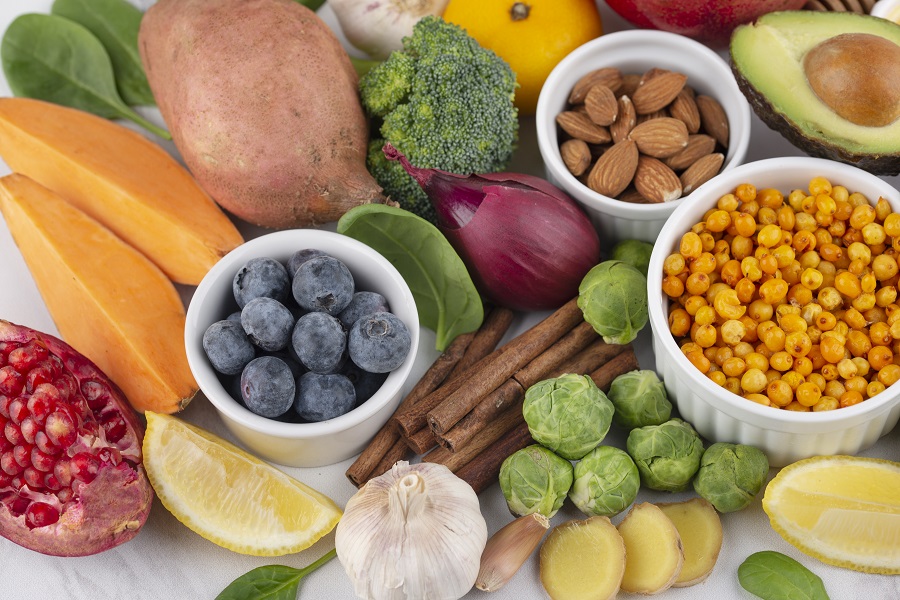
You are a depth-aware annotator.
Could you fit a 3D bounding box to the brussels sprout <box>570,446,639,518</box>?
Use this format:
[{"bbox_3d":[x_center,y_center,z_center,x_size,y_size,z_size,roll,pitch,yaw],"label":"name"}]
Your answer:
[{"bbox_3d":[0.052,0.062,0.887,0.024,0.024,0.024,0,61,0],"label":"brussels sprout"}]

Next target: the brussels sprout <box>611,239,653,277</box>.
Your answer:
[{"bbox_3d":[0.067,-0.011,0.907,0.022,0.022,0.022,0,62,0],"label":"brussels sprout"}]

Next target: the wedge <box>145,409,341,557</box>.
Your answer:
[{"bbox_3d":[-0.070,0.064,0.865,0.074,0.027,0.037,26,65,13],"label":"wedge"}]

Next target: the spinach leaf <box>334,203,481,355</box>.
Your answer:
[{"bbox_3d":[-0.015,-0.010,0.918,0.034,0.014,0.057,-33,87,-17],"label":"spinach leaf"}]

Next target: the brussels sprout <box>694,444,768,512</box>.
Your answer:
[{"bbox_3d":[0.093,0.059,0.869,0.025,0.023,0.024,0,62,0],"label":"brussels sprout"}]

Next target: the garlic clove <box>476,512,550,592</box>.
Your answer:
[{"bbox_3d":[0.021,0.083,0.862,0.011,0.011,0.033,38,68,18],"label":"garlic clove"}]

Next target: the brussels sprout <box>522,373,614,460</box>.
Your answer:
[{"bbox_3d":[0.040,0.039,0.885,0.030,0.029,0.030,0,61,0],"label":"brussels sprout"}]

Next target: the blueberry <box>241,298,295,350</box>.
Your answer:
[{"bbox_3d":[-0.061,0.008,0.877,0.018,0.017,0.018,0,62,0],"label":"blueberry"}]

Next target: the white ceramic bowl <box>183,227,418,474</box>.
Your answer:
[{"bbox_3d":[-0.049,0.019,0.883,0.077,0.037,0.077,0,62,0],"label":"white ceramic bowl"}]

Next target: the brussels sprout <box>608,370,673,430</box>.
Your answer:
[{"bbox_3d":[0.066,0.035,0.903,0.022,0.021,0.022,0,61,0],"label":"brussels sprout"}]

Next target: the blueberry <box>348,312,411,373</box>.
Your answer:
[{"bbox_3d":[-0.024,0.014,0.889,0.021,0.019,0.020,0,61,0],"label":"blueberry"}]

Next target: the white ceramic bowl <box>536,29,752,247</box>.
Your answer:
[{"bbox_3d":[0.067,-0.054,0.921,0.074,0.039,0.074,0,62,0],"label":"white ceramic bowl"}]

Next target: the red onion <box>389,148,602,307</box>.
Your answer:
[{"bbox_3d":[0.013,-0.030,0.921,0.084,0.045,0.045,33,66,6],"label":"red onion"}]

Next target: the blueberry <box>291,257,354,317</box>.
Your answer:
[{"bbox_3d":[-0.044,-0.005,0.899,0.021,0.020,0.020,0,61,0],"label":"blueberry"}]

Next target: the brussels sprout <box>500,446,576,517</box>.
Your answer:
[{"bbox_3d":[0.029,0.061,0.887,0.025,0.025,0.025,0,61,0],"label":"brussels sprout"}]

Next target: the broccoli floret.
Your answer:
[{"bbox_3d":[-0.004,-0.062,0.915,0.057,0.057,0.076,0,62,0],"label":"broccoli floret"}]

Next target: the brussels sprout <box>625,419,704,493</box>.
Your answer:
[{"bbox_3d":[0.072,0.052,0.872,0.025,0.025,0.025,0,62,0],"label":"brussels sprout"}]

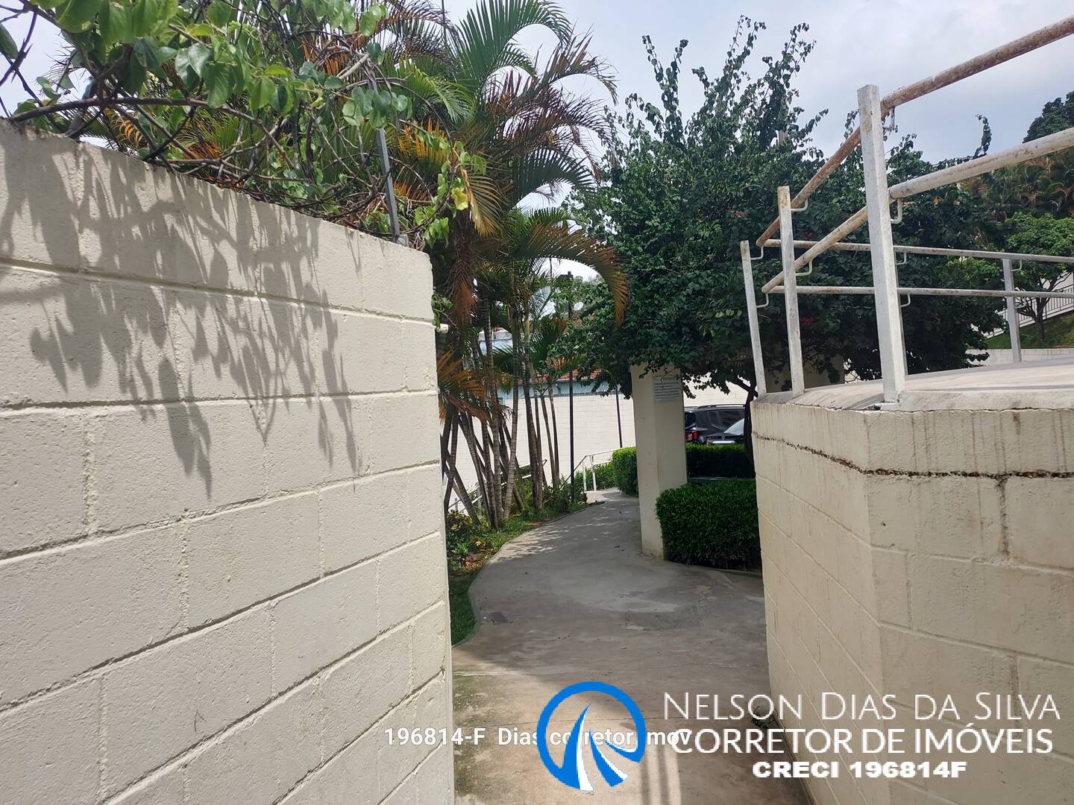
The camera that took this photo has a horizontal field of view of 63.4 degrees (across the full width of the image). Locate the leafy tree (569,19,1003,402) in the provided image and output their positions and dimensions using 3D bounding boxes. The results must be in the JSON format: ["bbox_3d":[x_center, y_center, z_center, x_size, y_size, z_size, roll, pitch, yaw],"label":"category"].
[{"bbox_3d":[2.950,-1.500,10.200,5.000,5.700,4.500,-3,1,0],"label":"leafy tree"}]

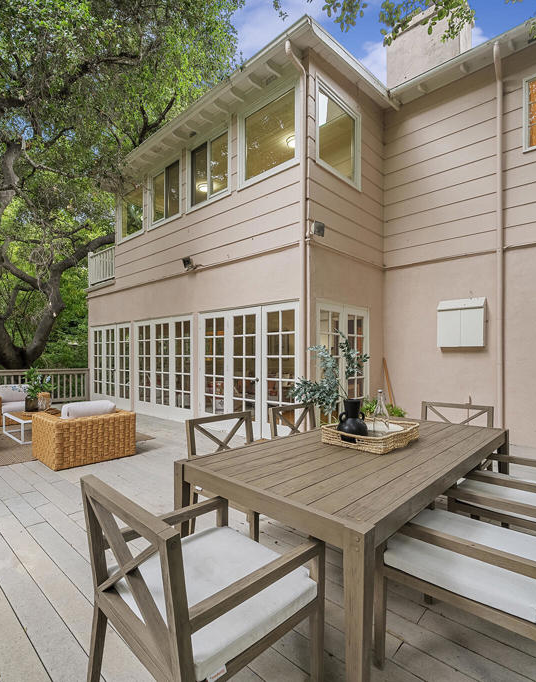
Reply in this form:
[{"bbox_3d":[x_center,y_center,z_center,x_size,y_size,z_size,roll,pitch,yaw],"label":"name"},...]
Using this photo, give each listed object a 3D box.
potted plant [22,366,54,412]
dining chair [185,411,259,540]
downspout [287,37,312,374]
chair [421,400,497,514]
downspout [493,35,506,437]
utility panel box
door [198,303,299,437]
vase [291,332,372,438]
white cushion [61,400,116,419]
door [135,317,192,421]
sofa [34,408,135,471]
[{"bbox_3d":[-3.952,0.827,5.850,0.450,0.760,0.450,-1,-2,41],"label":"potted plant"},{"bbox_3d":[-0.123,0.961,2.257,0.560,0.870,0.630,2,-3,-44],"label":"dining chair"},{"bbox_3d":[0.380,-1.249,4.480,0.100,5.100,0.360,-2,-3,42],"label":"downspout"},{"bbox_3d":[1.507,0.999,2.896,0.580,0.860,0.620,-1,-2,44],"label":"chair"},{"bbox_3d":[3.371,-1.340,4.967,0.085,5.707,0.150,-1,-2,41],"label":"downspout"},{"bbox_3d":[3.003,-0.278,5.304,0.635,0.761,0.190,-1,-2,41],"label":"utility panel box"},{"bbox_3d":[-0.432,0.498,5.620,2.345,2.085,0.110,-1,-2,41],"label":"door"},{"bbox_3d":[0.410,0.281,2.200,0.480,0.690,0.380,0,-2,3],"label":"vase"},{"bbox_3d":[-2.220,0.938,4.270,0.200,0.360,0.630,-2,-3,41],"label":"white cushion"},{"bbox_3d":[-2.150,0.558,6.900,2.060,2.050,0.110,-2,-3,42],"label":"door"},{"bbox_3d":[-2.366,1.206,4.410,0.840,0.545,0.910,-2,-3,41],"label":"sofa"}]

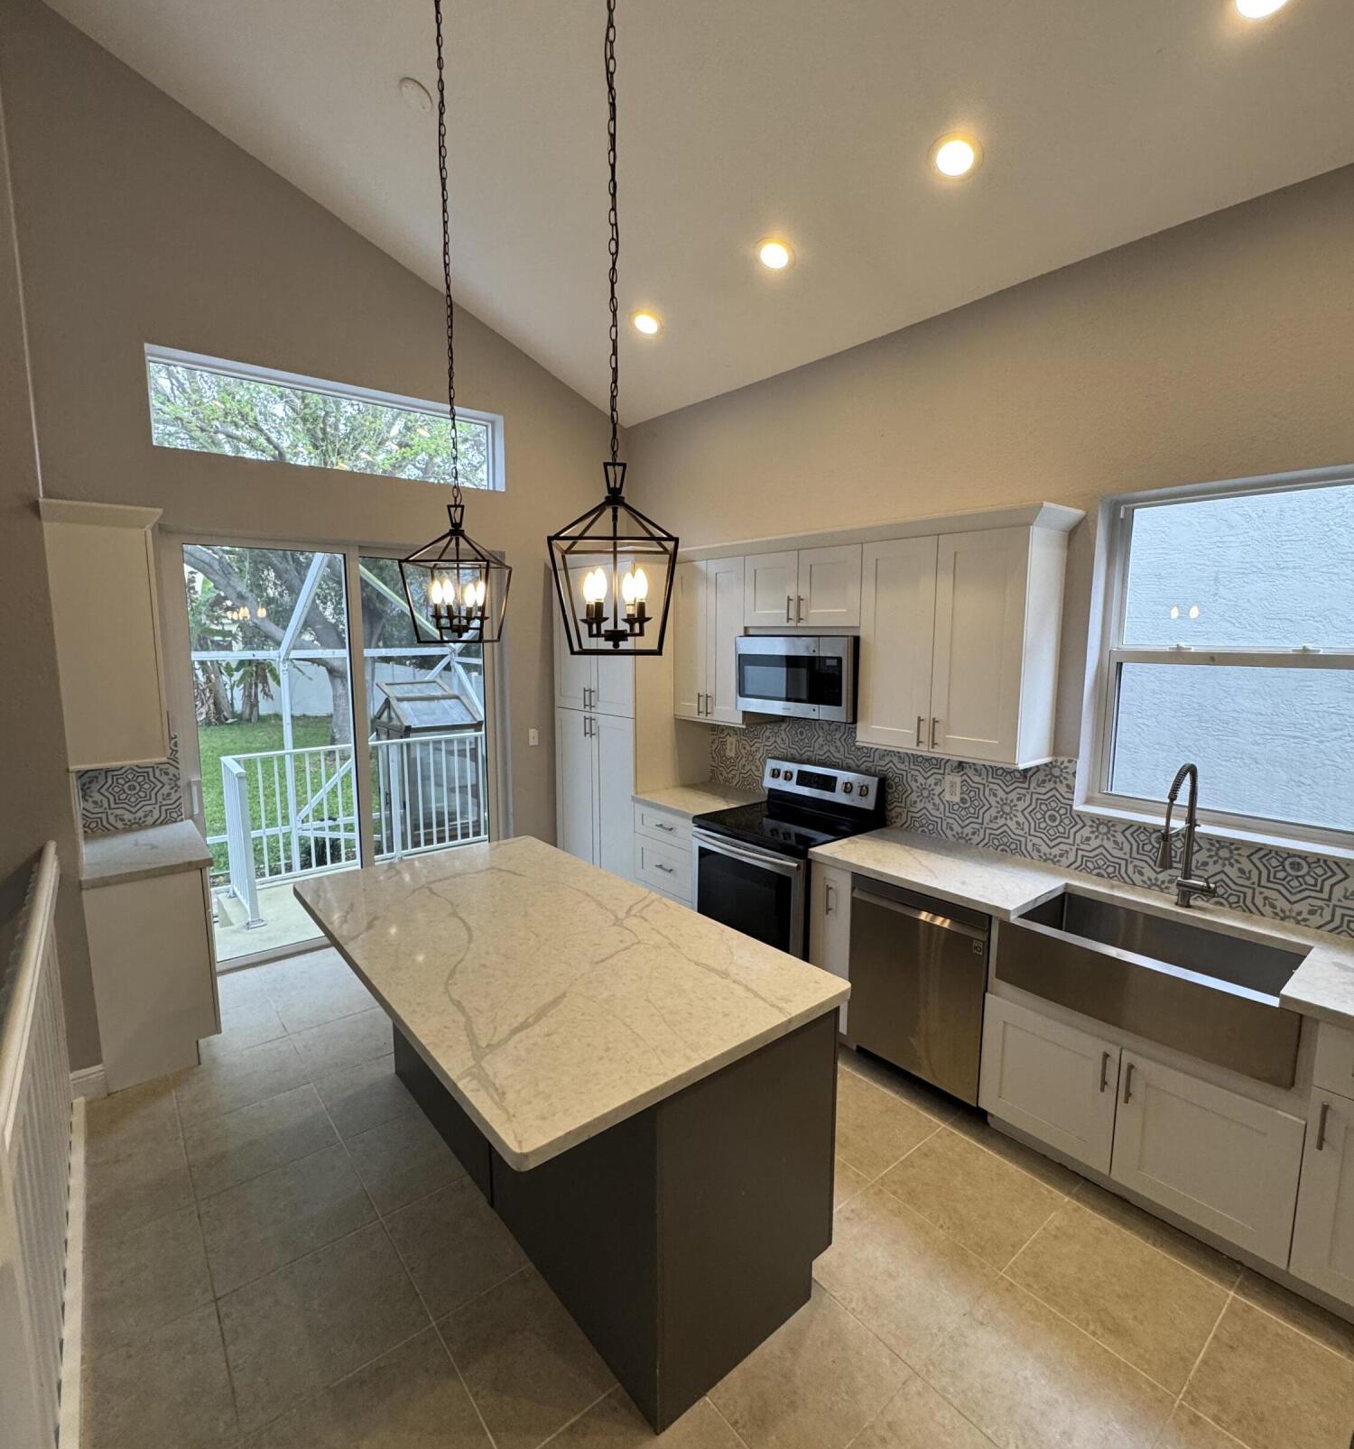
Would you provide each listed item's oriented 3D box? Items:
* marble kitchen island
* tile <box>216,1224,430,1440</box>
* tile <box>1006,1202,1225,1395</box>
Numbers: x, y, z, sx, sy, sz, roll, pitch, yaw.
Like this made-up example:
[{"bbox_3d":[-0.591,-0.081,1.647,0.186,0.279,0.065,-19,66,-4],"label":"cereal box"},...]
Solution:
[{"bbox_3d":[-0.498,1.136,2.501,1.050,0.925,1.902,-6,10,-39],"label":"marble kitchen island"},{"bbox_3d":[-0.997,1.667,2.064,0.457,0.012,0.457,-6,10,-39],"label":"tile"},{"bbox_3d":[1.299,1.657,2.156,0.457,0.012,0.457,-6,10,-39],"label":"tile"}]

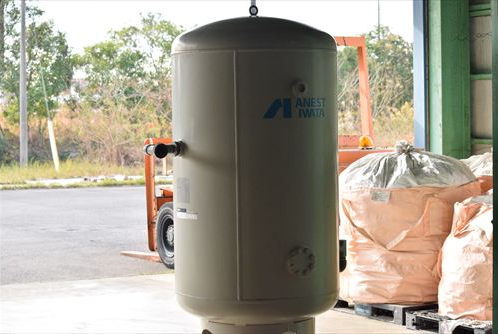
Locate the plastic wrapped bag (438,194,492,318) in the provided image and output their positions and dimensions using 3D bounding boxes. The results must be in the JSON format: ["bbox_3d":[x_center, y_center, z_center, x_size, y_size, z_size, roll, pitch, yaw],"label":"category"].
[{"bbox_3d":[1.940,0.616,8.674,1.050,1.050,1.050,-2,3,-33],"label":"plastic wrapped bag"}]

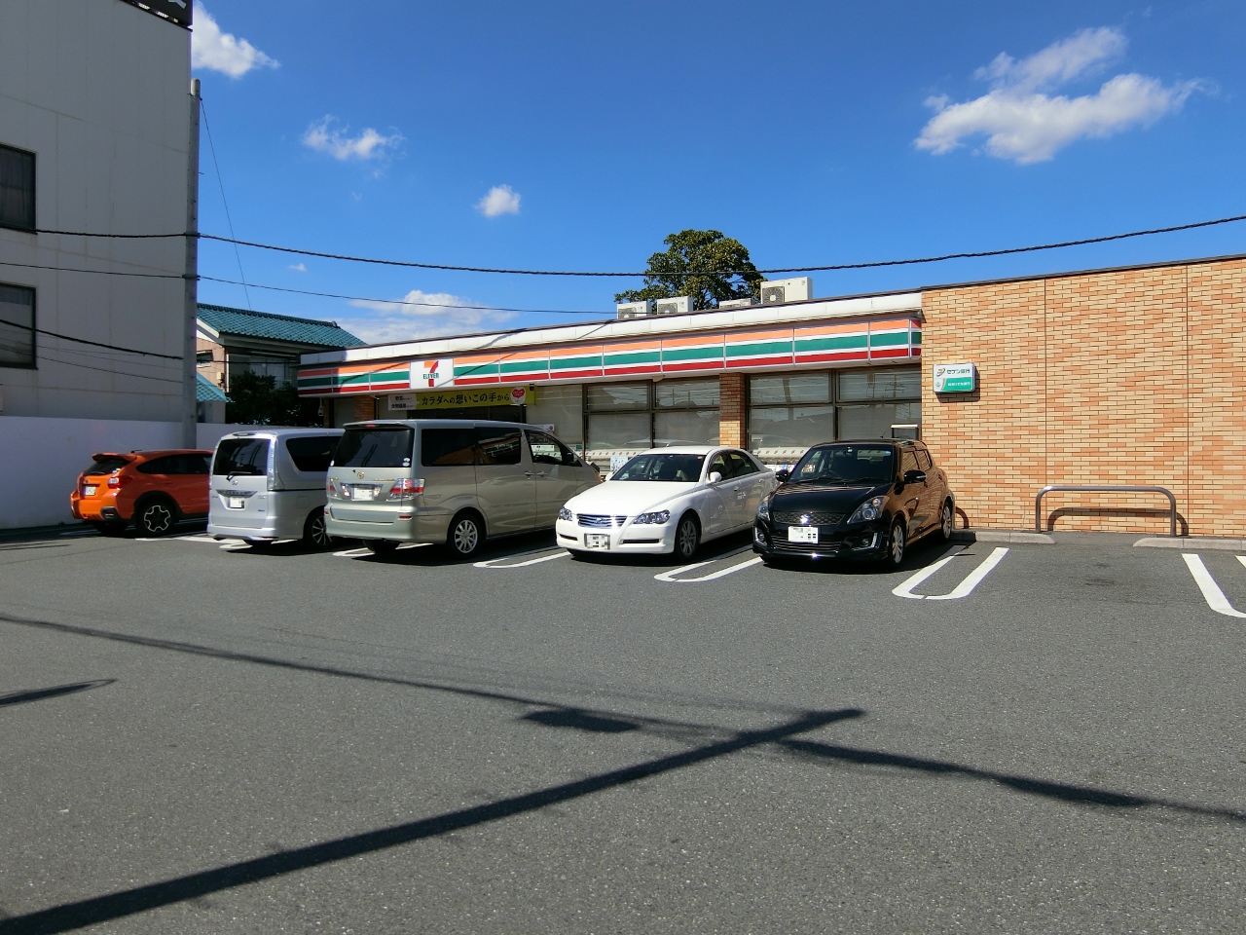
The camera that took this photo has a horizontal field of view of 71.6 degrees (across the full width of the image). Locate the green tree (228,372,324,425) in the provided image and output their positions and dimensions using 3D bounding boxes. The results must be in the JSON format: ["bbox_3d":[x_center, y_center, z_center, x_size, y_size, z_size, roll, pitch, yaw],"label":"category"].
[{"bbox_3d":[-11.015,-1.093,27.500,3.300,4.000,3.300,-2,2,-22],"label":"green tree"}]

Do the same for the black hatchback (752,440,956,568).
[{"bbox_3d":[3.109,0.379,11.384,1.725,1.510,3.850,0,3,34],"label":"black hatchback"}]

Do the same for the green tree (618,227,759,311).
[{"bbox_3d":[2.509,-4.379,32.500,5.800,9.500,5.800,-1,2,5],"label":"green tree"}]

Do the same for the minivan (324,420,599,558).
[{"bbox_3d":[-2.205,0.236,13.287,1.835,1.930,4.840,0,2,29],"label":"minivan"}]

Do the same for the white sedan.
[{"bbox_3d":[0.818,0.424,12.729,1.805,1.440,4.730,0,2,29],"label":"white sedan"}]

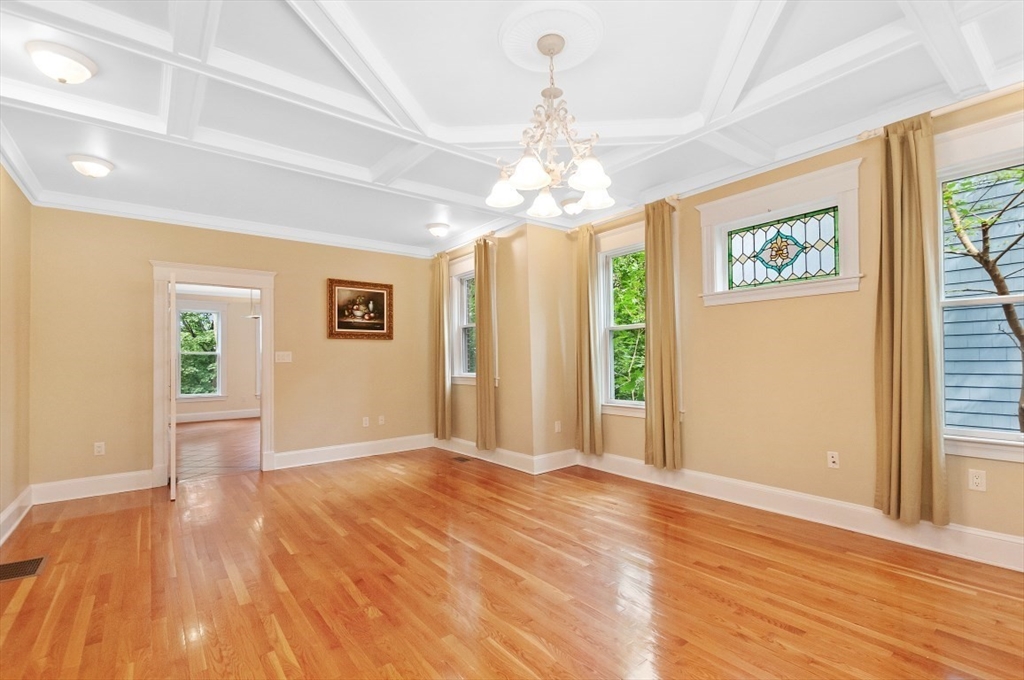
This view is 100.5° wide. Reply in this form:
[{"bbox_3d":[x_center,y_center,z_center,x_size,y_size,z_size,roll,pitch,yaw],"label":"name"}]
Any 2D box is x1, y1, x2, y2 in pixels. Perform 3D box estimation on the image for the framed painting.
[{"bbox_3d":[-1.876,-0.371,5.392,0.819,0.735,0.047,0,-2,-40],"label":"framed painting"}]

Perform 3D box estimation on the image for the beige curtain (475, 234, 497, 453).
[{"bbox_3d":[-0.306,0.045,5.022,0.100,2.441,0.270,1,-3,-39],"label":"beige curtain"}]

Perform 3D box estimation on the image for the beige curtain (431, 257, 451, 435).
[{"bbox_3d":[-0.919,0.075,5.606,0.126,2.436,0.346,0,-2,-40],"label":"beige curtain"}]

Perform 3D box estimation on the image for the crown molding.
[{"bbox_3d":[-2.583,-1.216,4.802,3.833,0.113,0.105,0,-2,-40],"label":"crown molding"}]

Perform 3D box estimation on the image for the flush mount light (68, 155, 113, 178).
[{"bbox_3d":[-3.055,-1.249,3.088,0.252,0.105,0.252,0,-2,-40],"label":"flush mount light"}]

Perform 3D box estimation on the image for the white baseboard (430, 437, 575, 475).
[{"bbox_3d":[-0.182,1.313,5.314,0.630,0.189,2.121,0,-2,-40],"label":"white baseboard"}]

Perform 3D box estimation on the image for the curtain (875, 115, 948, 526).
[{"bbox_3d":[2.400,-0.132,2.615,0.126,2.420,0.326,0,-2,-40],"label":"curtain"}]

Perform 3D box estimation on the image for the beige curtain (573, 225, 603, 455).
[{"bbox_3d":[0.837,-0.002,4.715,0.100,2.500,0.270,1,-3,-39],"label":"beige curtain"}]

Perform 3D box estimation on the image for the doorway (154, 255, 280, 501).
[{"bbox_3d":[-3.189,0.345,4.618,1.135,2.288,0.160,1,-3,-39],"label":"doorway"}]

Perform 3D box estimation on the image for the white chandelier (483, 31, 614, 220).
[{"bbox_3d":[0.201,-1.094,2.122,0.640,0.775,0.640,-1,-2,0],"label":"white chandelier"}]

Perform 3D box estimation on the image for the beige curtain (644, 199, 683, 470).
[{"bbox_3d":[1.417,-0.056,3.999,0.100,2.490,0.270,1,-3,-39],"label":"beige curtain"}]

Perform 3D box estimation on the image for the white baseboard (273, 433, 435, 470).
[{"bbox_3d":[-1.835,1.347,5.328,1.979,0.205,0.026,0,-2,-40],"label":"white baseboard"}]

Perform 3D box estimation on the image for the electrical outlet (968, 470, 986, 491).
[{"bbox_3d":[2.728,0.824,2.496,0.009,0.109,0.068,1,-3,-39],"label":"electrical outlet"}]

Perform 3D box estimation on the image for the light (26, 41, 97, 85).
[{"bbox_3d":[-2.284,-1.378,2.172,0.270,0.116,0.270,1,-3,-39],"label":"light"}]

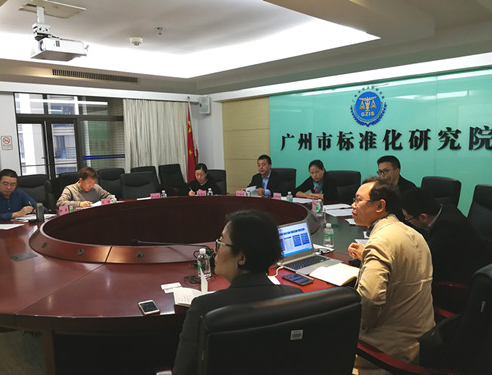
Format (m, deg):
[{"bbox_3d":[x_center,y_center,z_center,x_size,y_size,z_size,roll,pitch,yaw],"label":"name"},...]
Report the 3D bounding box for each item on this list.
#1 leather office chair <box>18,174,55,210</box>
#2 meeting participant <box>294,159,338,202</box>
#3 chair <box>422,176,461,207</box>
[{"bbox_3d":[-2.994,0.366,5.748,0.620,1.080,0.660,-9,10,-44],"label":"leather office chair"},{"bbox_3d":[0.961,0.244,5.115,0.560,1.240,0.740,5,9,41],"label":"meeting participant"},{"bbox_3d":[1.881,0.437,4.151,0.640,1.040,0.610,-5,7,-24],"label":"chair"}]

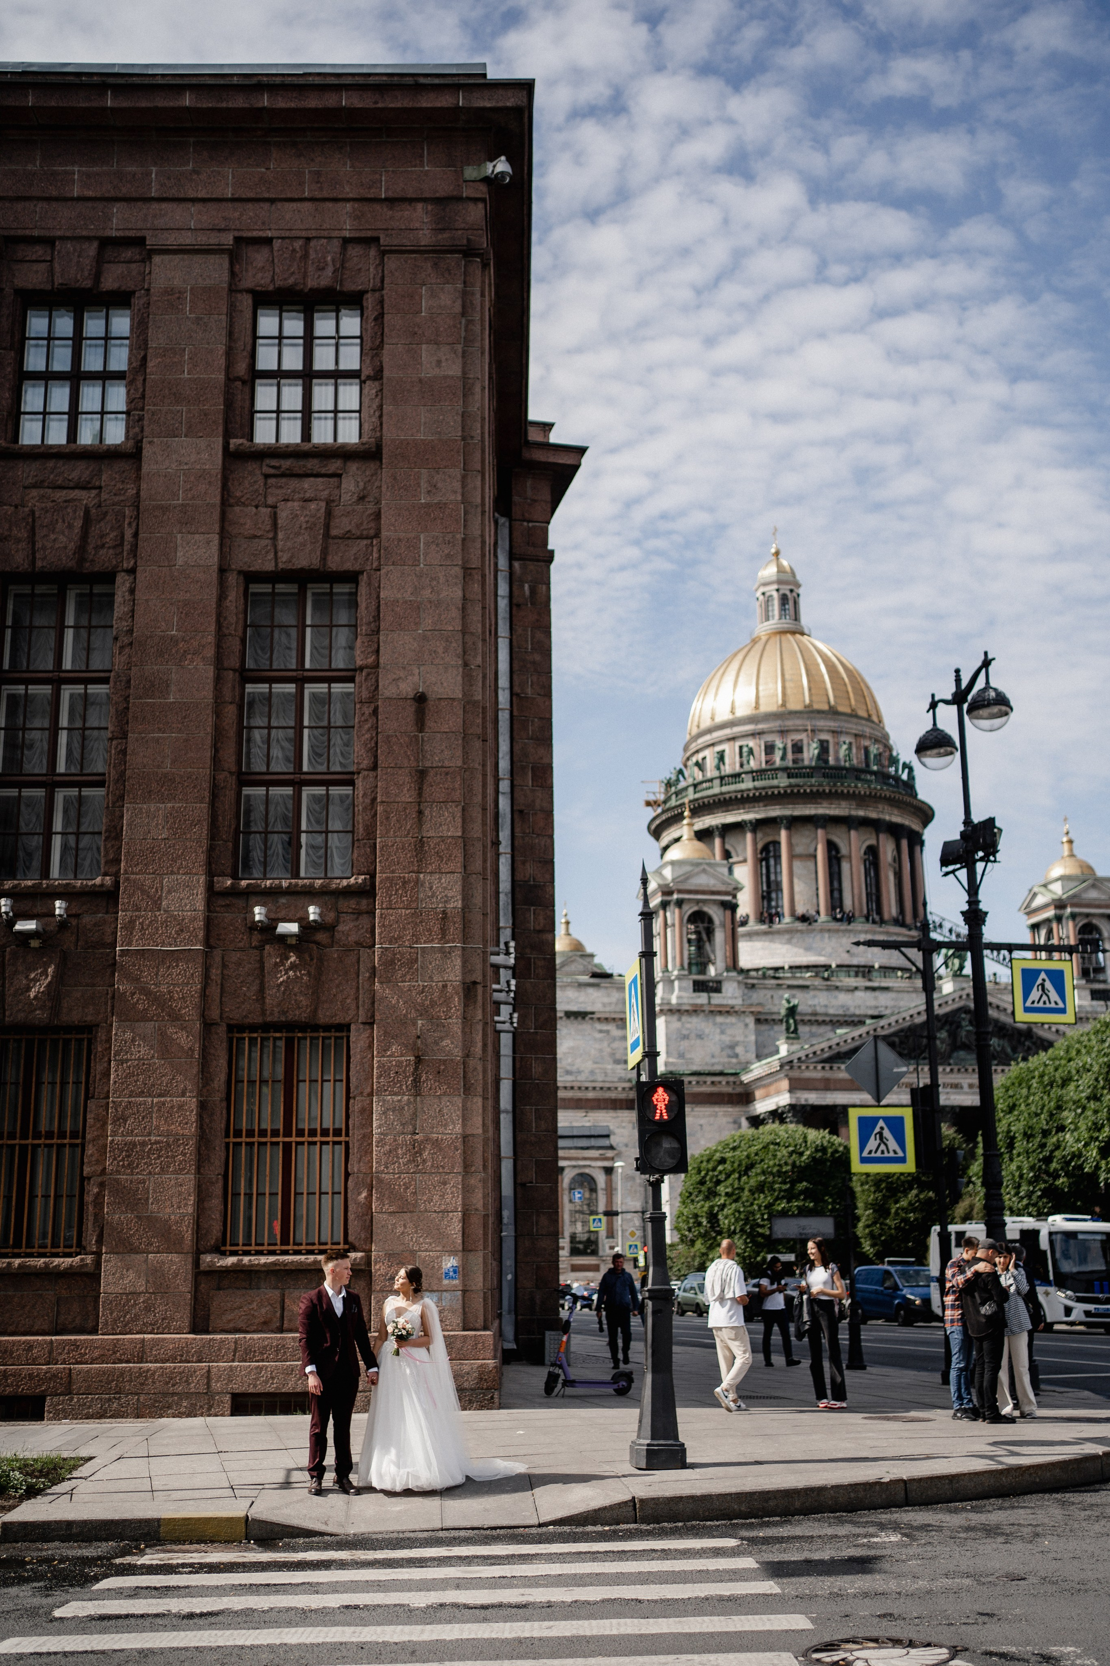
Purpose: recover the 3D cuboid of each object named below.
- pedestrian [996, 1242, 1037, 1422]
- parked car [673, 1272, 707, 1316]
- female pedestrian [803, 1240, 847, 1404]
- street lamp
[{"bbox_3d":[4.554,4.962,16.211,0.460,1.664,0.400,-15,-20,42],"label":"pedestrian"},{"bbox_3d":[5.705,17.003,59.632,1.780,1.580,4.400,2,-14,-11],"label":"parked car"},{"bbox_3d":[2.883,5.209,17.239,0.450,1.731,0.300,-10,-17,31],"label":"female pedestrian"},{"bbox_3d":[5.402,2.234,20.459,0.750,9.050,2.200,2,-14,-11],"label":"street lamp"}]

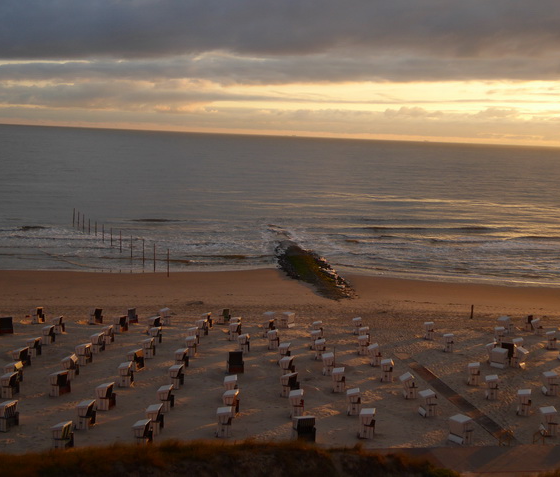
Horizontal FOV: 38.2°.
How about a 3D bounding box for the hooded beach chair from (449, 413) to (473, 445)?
[{"bbox_3d":[11.948,12.593,53.365,1.000,1.650,1.170,-2,9,-32],"label":"hooded beach chair"}]

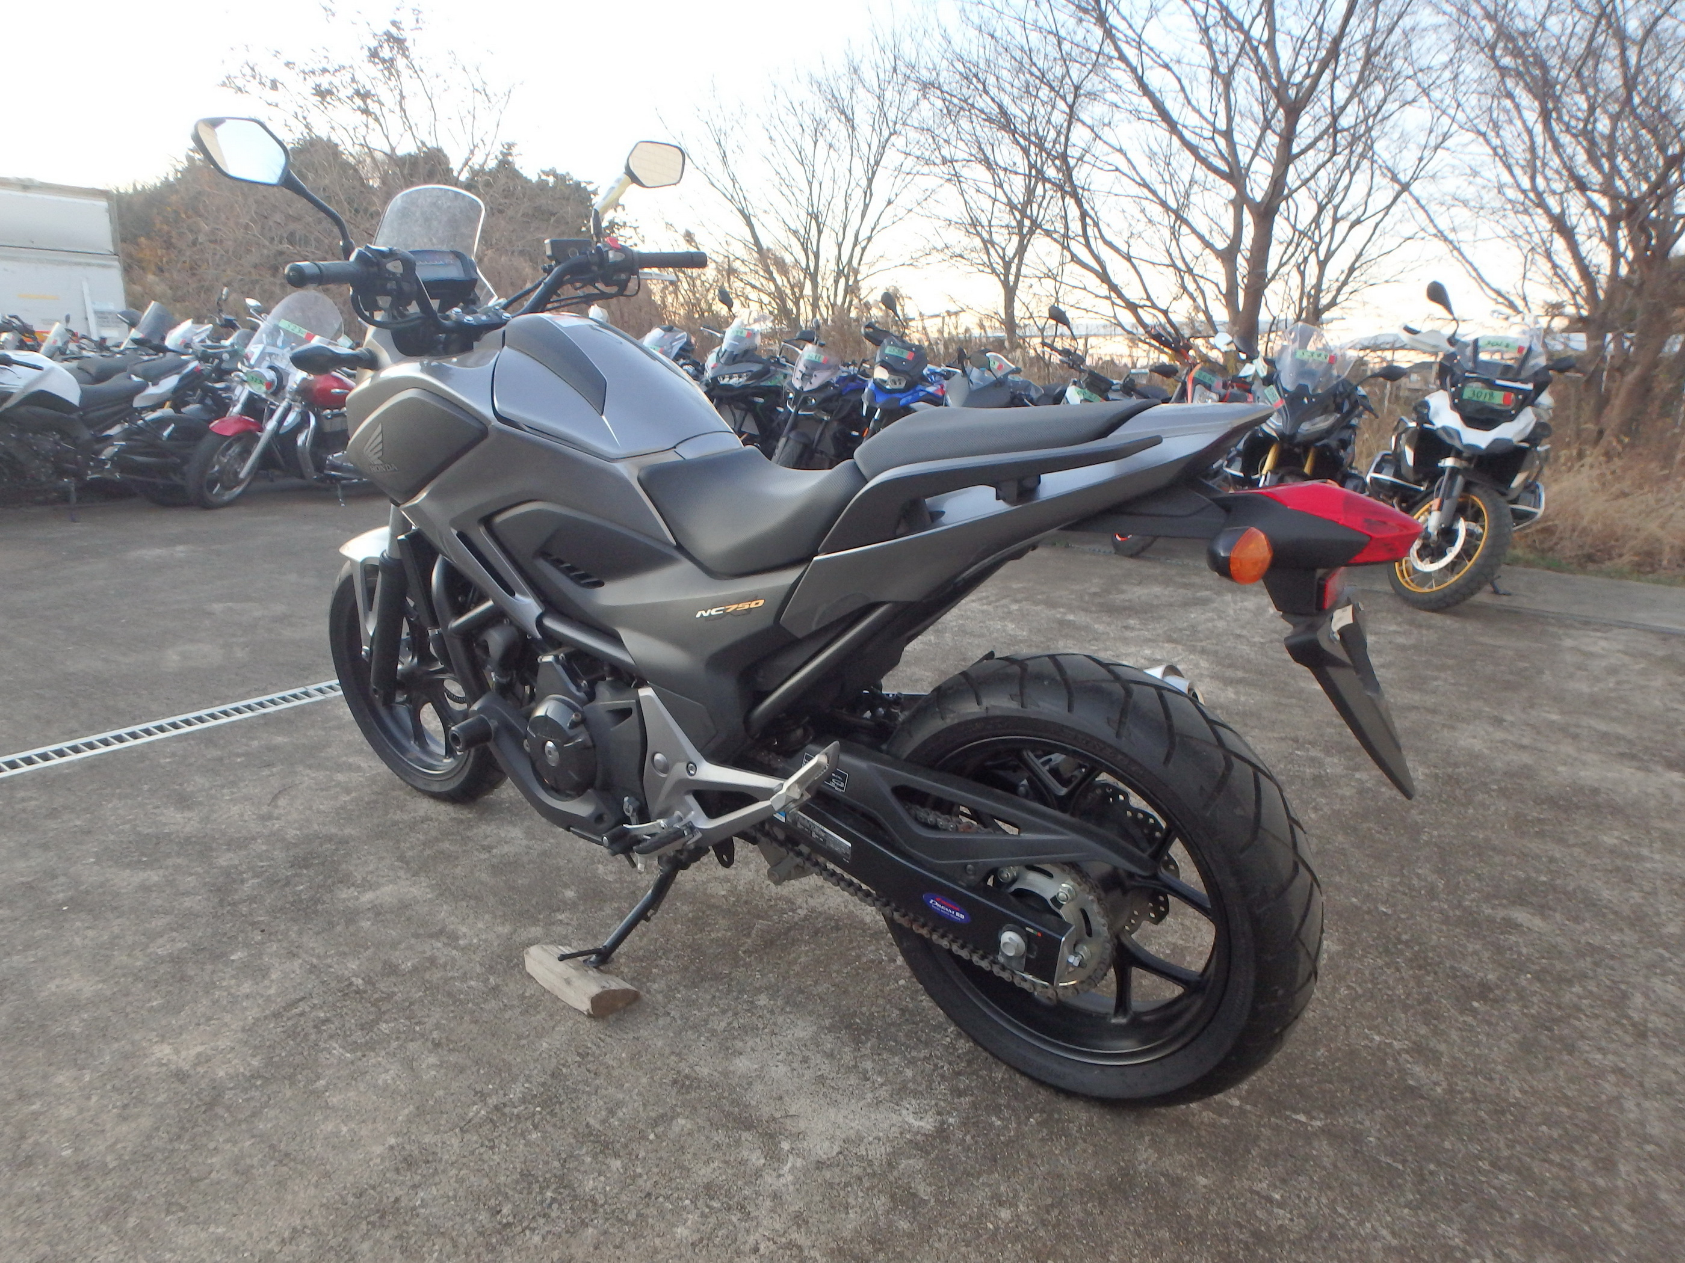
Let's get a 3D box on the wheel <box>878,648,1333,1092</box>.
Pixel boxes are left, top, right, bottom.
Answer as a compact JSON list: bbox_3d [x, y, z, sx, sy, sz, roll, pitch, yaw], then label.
[{"bbox_3d":[0.306,0.331,1.368,0.622,0.622,0.165,11,25,36],"label":"wheel"}]

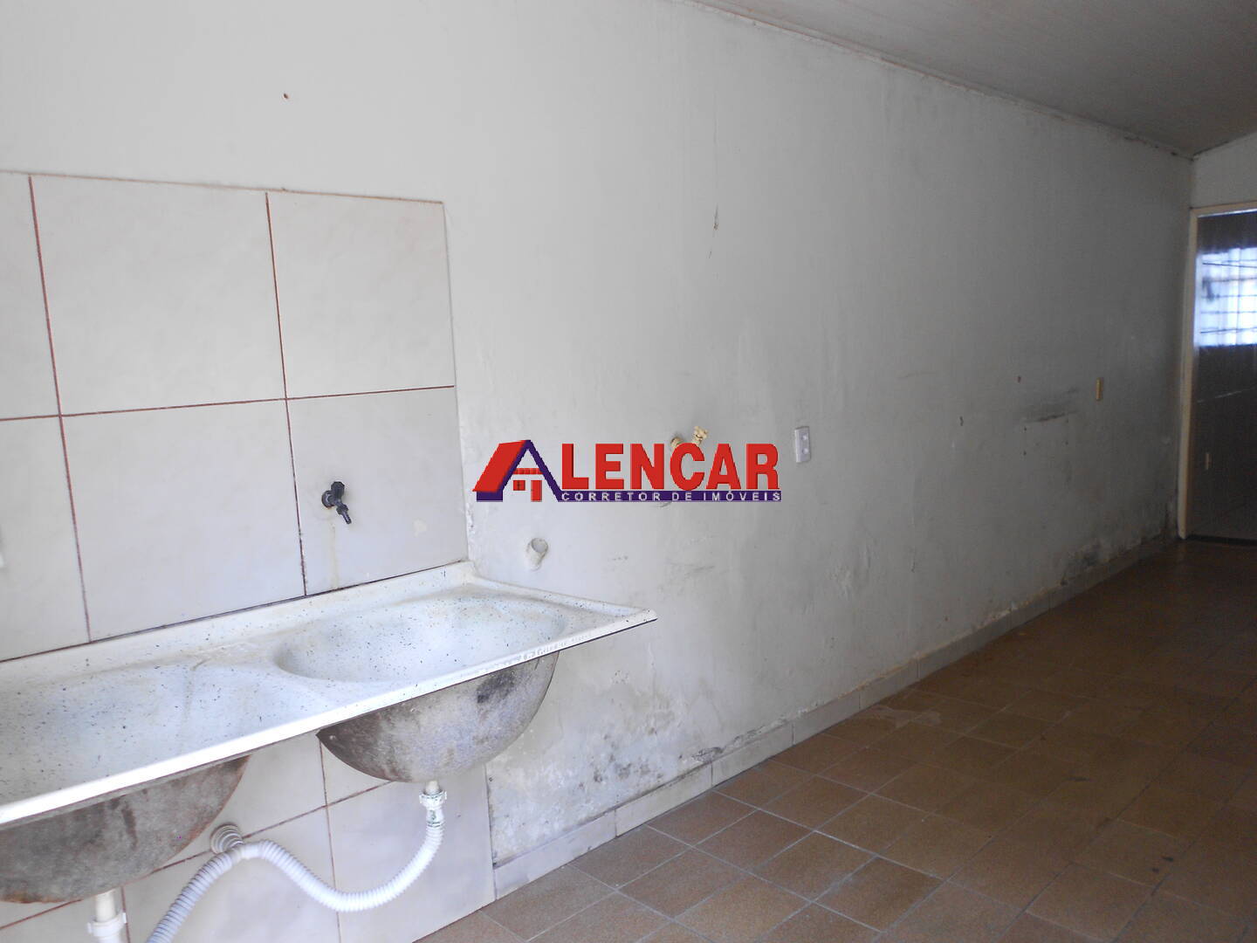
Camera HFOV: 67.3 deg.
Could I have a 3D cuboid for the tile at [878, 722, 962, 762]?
[{"bbox_3d":[1.019,0.958,3.341,0.294,0.010,0.201,-9,9,-43],"label":"tile"}]

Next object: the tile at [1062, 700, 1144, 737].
[{"bbox_3d":[1.760,0.919,3.507,0.297,0.010,0.203,-10,9,-42],"label":"tile"}]

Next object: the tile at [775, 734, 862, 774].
[{"bbox_3d":[0.661,0.986,3.289,0.294,0.010,0.201,-9,9,-43],"label":"tile"}]

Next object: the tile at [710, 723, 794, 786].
[{"bbox_3d":[0.427,0.960,3.230,0.431,0.083,0.010,-9,9,-43],"label":"tile"}]

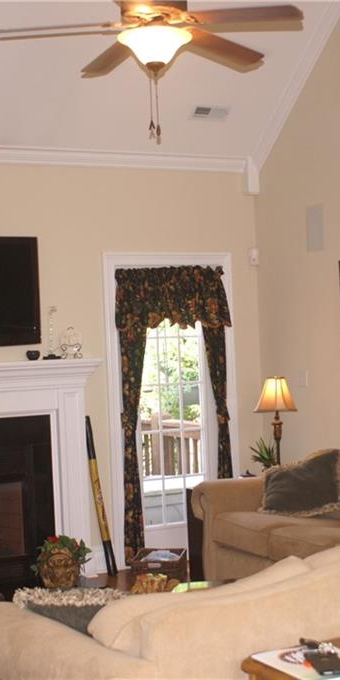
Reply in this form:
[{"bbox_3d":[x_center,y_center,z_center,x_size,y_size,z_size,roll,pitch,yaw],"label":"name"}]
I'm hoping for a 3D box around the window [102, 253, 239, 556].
[{"bbox_3d":[0.058,0.453,7.661,1.000,2.100,0.100,-2,0,-26],"label":"window"}]

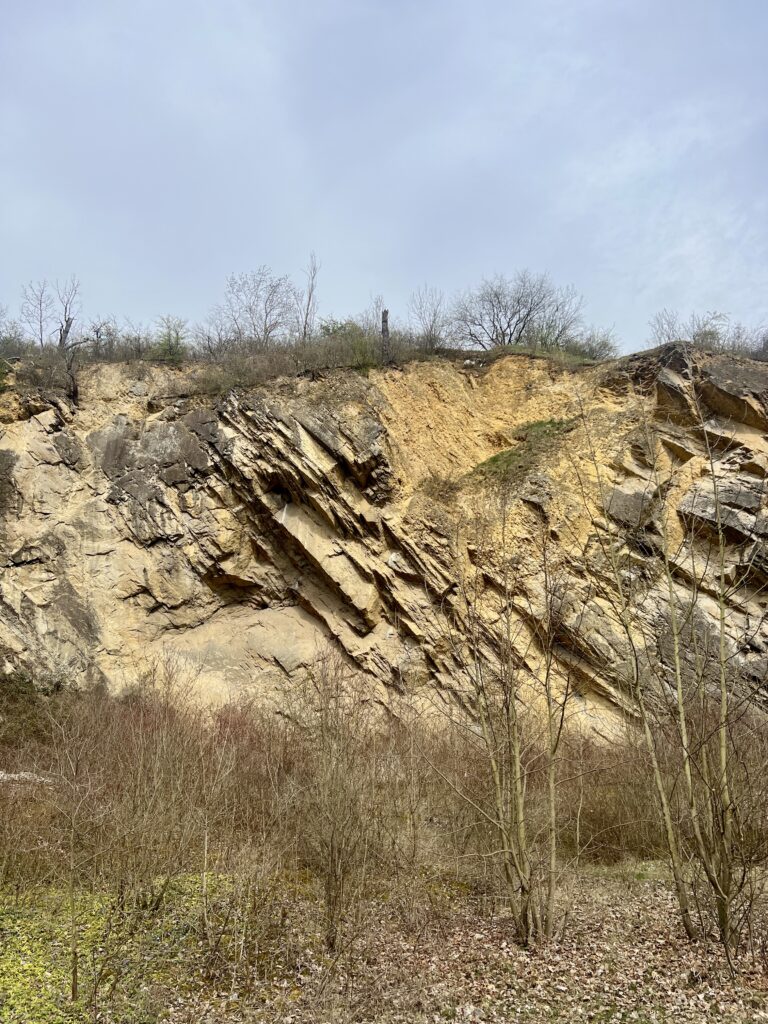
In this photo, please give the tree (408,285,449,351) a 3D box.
[{"bbox_3d":[1.996,-8.702,34.500,1.794,3.277,1.794,0,-13,0],"label":"tree"}]

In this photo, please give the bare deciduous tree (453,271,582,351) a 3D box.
[{"bbox_3d":[5.902,-8.864,34.000,5.924,3.953,4.739,0,-13,0],"label":"bare deciduous tree"}]

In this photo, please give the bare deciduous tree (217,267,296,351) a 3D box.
[{"bbox_3d":[-5.764,-9.084,34.500,3.678,4.207,3.384,0,-13,0],"label":"bare deciduous tree"}]

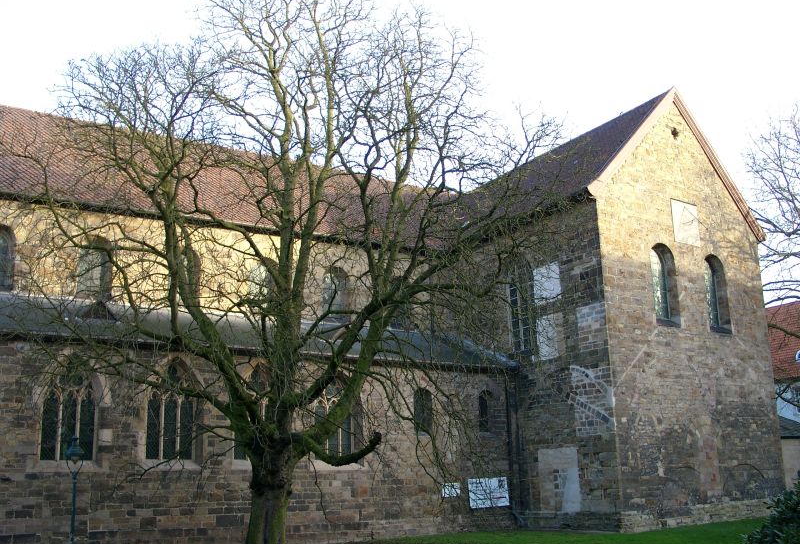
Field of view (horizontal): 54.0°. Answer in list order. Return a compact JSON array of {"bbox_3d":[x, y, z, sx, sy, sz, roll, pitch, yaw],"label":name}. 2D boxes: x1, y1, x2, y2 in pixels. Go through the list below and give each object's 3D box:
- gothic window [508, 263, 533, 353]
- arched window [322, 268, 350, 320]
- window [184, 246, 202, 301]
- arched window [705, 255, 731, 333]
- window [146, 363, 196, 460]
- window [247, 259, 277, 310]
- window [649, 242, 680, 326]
[{"bbox_3d":[4.469,1.217,28.478,0.300,3.433,1.228,9,-17,-34],"label":"gothic window"},{"bbox_3d":[-2.549,0.834,30.793,1.147,2.151,0.300,7,-16,-28],"label":"arched window"},{"bbox_3d":[-7.690,0.159,27.981,1.114,2.177,0.300,7,-16,-28],"label":"window"},{"bbox_3d":[11.730,0.841,29.325,1.396,3.043,0.300,9,-17,-34],"label":"arched window"},{"bbox_3d":[-6.451,3.907,22.278,1.433,2.846,0.300,7,-16,-28],"label":"window"},{"bbox_3d":[-5.131,0.507,29.384,1.136,2.114,0.300,7,-16,-28],"label":"window"},{"bbox_3d":[9.177,0.460,27.506,1.396,2.959,0.300,9,-17,-34],"label":"window"}]

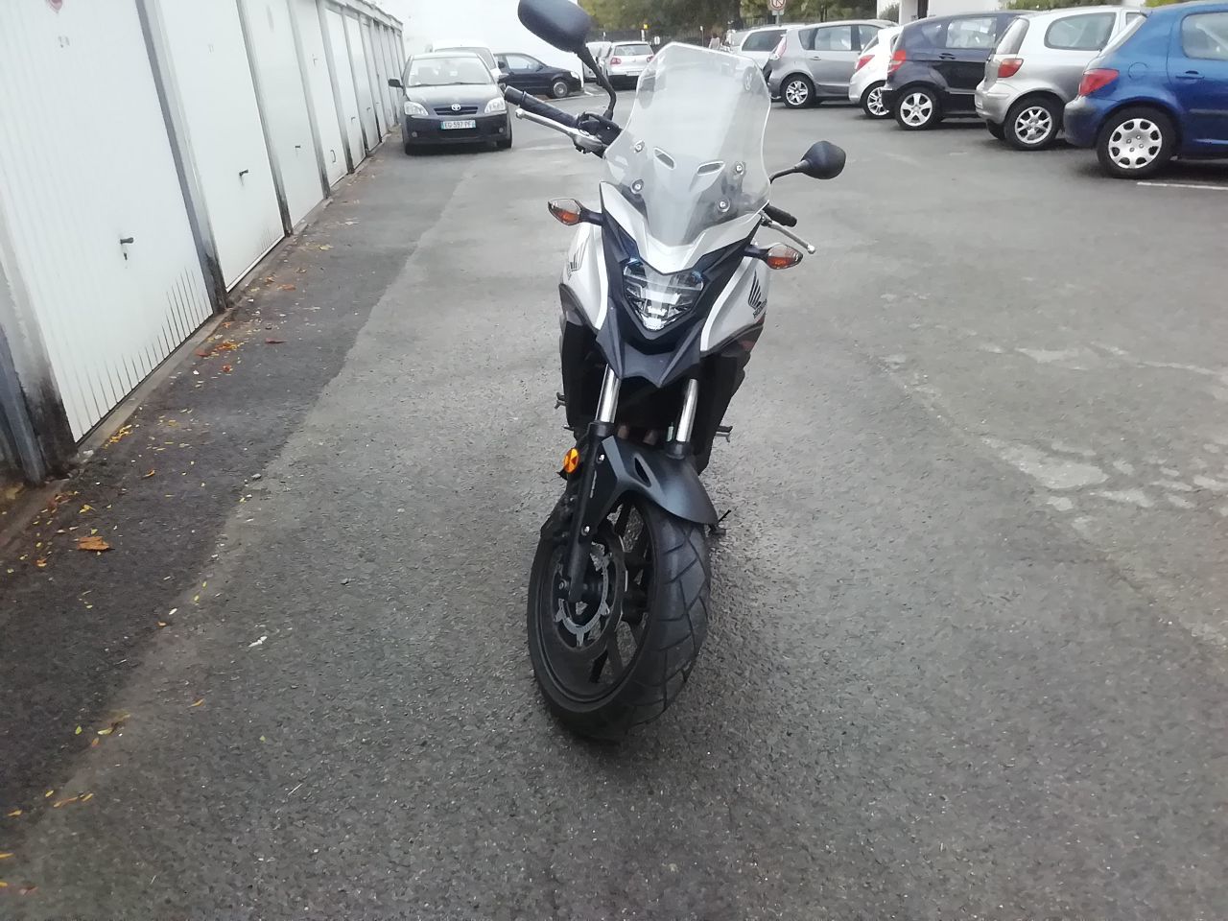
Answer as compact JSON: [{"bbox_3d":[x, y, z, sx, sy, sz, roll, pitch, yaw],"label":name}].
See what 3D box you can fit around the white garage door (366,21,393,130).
[{"bbox_3d":[-5.333,-8.854,22.237,0.070,2.160,2.420,-7,23,-6],"label":"white garage door"}]

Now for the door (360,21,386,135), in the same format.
[{"bbox_3d":[-4.922,-7.803,19.709,0.070,2.160,2.420,-7,23,-6],"label":"door"}]

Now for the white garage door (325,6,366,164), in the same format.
[{"bbox_3d":[-4.100,-5.700,14.654,0.070,2.160,2.420,-7,23,-6],"label":"white garage door"}]

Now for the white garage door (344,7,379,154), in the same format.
[{"bbox_3d":[-4.511,-6.751,17.182,0.070,2.160,2.420,-7,23,-6],"label":"white garage door"}]

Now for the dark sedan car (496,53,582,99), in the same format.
[{"bbox_3d":[-3.126,-12.433,31.016,4.200,1.430,1.750,-6,23,-4],"label":"dark sedan car"}]

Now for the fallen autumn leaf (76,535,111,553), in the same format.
[{"bbox_3d":[-1.674,0.261,3.073,0.110,0.025,0.080,-2,23,5],"label":"fallen autumn leaf"}]

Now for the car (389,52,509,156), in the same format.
[{"bbox_3d":[-2.747,-6.288,16.660,1.740,1.470,4.220,-5,23,-7],"label":"car"}]

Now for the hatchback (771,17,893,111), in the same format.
[{"bbox_3d":[5.291,-8.198,19.831,4.340,1.640,1.840,1,23,2],"label":"hatchback"}]

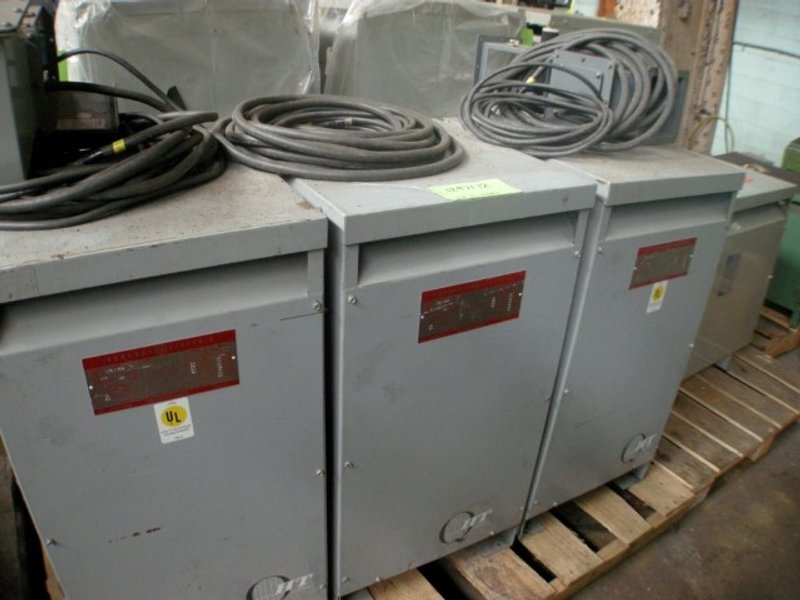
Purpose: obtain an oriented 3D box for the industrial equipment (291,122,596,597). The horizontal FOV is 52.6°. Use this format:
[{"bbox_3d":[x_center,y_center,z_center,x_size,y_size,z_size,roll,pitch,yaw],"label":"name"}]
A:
[{"bbox_3d":[-0.004,0.122,1.874,0.555,0.933,0.494,-12,31,-28],"label":"industrial equipment"}]

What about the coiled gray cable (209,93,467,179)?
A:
[{"bbox_3d":[-0.113,-0.359,1.688,0.527,0.072,0.444,-12,31,-28],"label":"coiled gray cable"}]

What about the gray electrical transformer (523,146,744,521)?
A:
[{"bbox_3d":[0.455,0.036,2.250,0.555,0.933,0.494,-14,32,-36],"label":"gray electrical transformer"}]

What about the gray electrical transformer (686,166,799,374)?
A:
[{"bbox_3d":[0.907,-0.092,2.708,0.516,0.674,0.422,-17,34,-35],"label":"gray electrical transformer"}]

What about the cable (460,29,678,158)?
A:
[{"bbox_3d":[0.425,-0.532,2.028,0.549,0.266,0.278,-7,30,-21],"label":"cable"}]

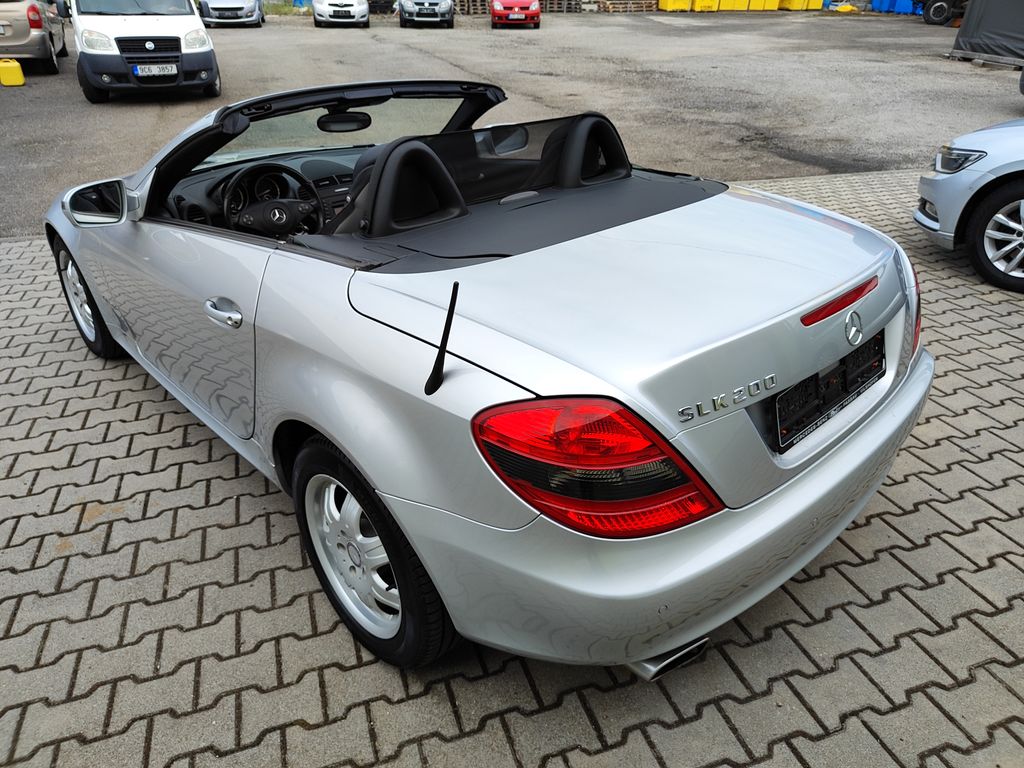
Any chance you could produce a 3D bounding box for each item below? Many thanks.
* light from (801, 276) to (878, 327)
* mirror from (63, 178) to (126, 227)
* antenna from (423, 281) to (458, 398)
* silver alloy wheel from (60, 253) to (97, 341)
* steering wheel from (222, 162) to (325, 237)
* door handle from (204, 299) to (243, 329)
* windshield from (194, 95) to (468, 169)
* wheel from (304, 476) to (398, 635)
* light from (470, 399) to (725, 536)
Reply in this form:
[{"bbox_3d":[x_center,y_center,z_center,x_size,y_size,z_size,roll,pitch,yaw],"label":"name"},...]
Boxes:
[{"bbox_3d":[0.703,-0.179,1.448,0.360,0.033,0.040,-23,36,-37],"label":"light"},{"bbox_3d":[-1.491,-0.649,2.427,0.205,0.160,0.120,-23,36,-37],"label":"mirror"},{"bbox_3d":[-0.118,-0.073,1.209,0.025,0.255,0.045,-23,54,-37],"label":"antenna"},{"bbox_3d":[-2.008,-0.439,3.308,0.170,0.440,0.440,-23,36,-37],"label":"silver alloy wheel"},{"bbox_3d":[-0.896,-0.643,2.575,0.375,0.375,0.110,-23,13,-37],"label":"steering wheel"},{"bbox_3d":[-0.750,-0.179,1.765,0.050,0.055,0.220,-23,36,-37],"label":"door handle"},{"bbox_3d":[-0.774,-1.008,2.821,1.340,0.160,0.800,-23,7,-37],"label":"windshield"},{"bbox_3d":[-0.345,0.408,1.752,0.170,0.440,0.440,-23,36,-37],"label":"wheel"},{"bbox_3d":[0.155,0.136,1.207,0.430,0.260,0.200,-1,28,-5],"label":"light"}]

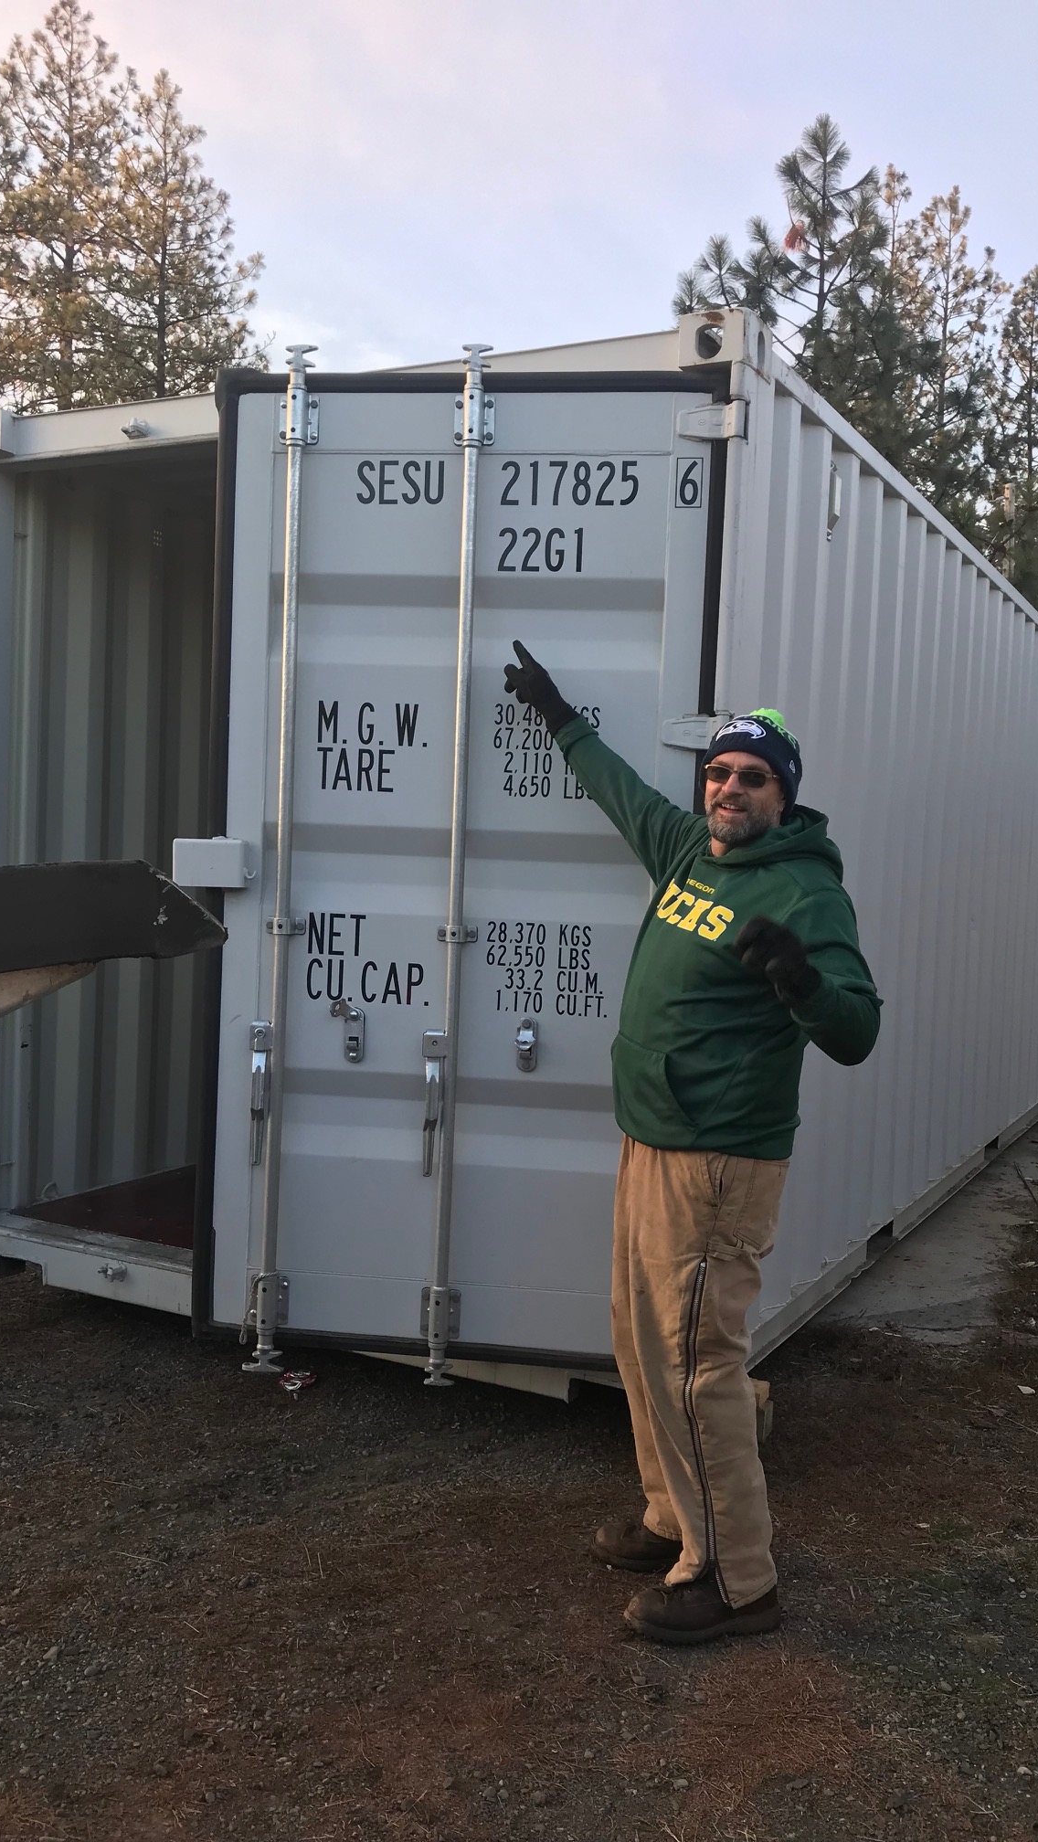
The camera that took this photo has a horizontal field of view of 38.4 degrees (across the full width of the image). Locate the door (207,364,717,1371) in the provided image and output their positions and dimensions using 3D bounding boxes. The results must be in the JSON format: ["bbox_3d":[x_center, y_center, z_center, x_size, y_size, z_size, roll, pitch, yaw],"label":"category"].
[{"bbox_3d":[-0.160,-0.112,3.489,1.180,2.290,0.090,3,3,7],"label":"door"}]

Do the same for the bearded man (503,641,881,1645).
[{"bbox_3d":[0.360,0.405,3.070,0.500,1.970,0.780,1,3,-32],"label":"bearded man"}]

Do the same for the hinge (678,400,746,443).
[{"bbox_3d":[0.433,-1.125,3.358,0.160,0.085,0.050,3,3,7],"label":"hinge"}]

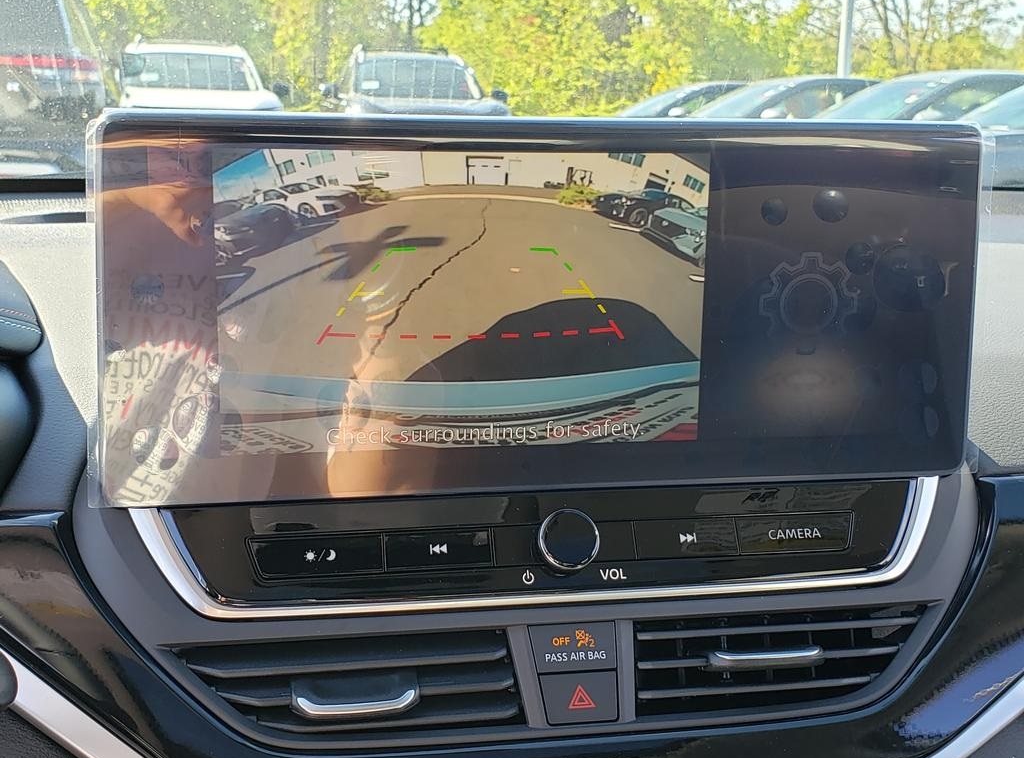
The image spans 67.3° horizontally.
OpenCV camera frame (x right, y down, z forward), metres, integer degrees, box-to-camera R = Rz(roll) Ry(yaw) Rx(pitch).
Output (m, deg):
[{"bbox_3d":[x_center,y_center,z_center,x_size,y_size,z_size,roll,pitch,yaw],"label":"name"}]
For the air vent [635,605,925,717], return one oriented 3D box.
[{"bbox_3d":[0.104,0.109,0.295,0.120,0.025,0.035,-1,63,-7],"label":"air vent"}]

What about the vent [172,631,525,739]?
[{"bbox_3d":[-0.057,0.112,0.277,0.122,0.025,0.034,-1,63,-7],"label":"vent"}]

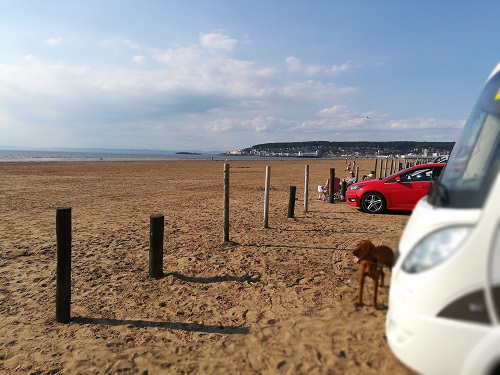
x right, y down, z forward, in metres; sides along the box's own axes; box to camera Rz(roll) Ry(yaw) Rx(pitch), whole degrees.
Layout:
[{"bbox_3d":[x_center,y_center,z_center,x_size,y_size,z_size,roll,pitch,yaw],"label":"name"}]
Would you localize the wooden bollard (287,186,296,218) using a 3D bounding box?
[{"bbox_3d":[1.103,0.384,9.744,0.154,0.804,0.154,1,5,0],"label":"wooden bollard"}]

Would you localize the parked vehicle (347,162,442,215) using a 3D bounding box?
[{"bbox_3d":[5.119,0.026,11.001,4.360,1.470,1.850,3,5,24],"label":"parked vehicle"}]

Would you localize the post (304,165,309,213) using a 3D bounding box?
[{"bbox_3d":[1.622,0.043,10.684,0.105,1.336,0.105,1,5,0],"label":"post"}]

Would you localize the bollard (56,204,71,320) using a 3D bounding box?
[{"bbox_3d":[-1.727,0.720,3.487,0.131,1.064,0.131,1,5,0],"label":"bollard"}]

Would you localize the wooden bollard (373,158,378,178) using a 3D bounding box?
[{"bbox_3d":[6.239,-0.620,18.637,0.110,1.450,0.110,1,5,0],"label":"wooden bollard"}]

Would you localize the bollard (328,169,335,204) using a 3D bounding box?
[{"bbox_3d":[2.861,-0.057,13.039,0.166,1.202,0.166,1,5,0],"label":"bollard"}]

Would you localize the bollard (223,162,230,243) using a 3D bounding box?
[{"bbox_3d":[-0.417,0.281,6.854,0.089,1.410,0.089,1,5,0],"label":"bollard"}]

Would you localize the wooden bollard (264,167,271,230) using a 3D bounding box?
[{"bbox_3d":[0.388,0.214,8.238,0.098,1.349,0.098,1,5,0],"label":"wooden bollard"}]

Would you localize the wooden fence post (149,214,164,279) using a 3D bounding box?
[{"bbox_3d":[-1.194,0.762,4.832,0.172,0.791,0.172,1,5,0],"label":"wooden fence post"}]

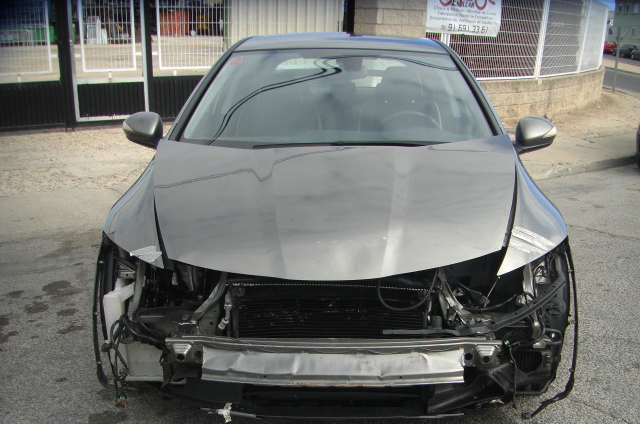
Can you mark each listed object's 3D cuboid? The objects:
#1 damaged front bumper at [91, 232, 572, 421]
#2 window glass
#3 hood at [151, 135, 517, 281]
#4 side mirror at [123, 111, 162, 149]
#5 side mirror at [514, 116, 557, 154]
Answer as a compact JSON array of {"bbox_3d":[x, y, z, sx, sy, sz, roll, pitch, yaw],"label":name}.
[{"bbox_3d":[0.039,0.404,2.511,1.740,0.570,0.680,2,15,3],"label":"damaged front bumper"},{"bbox_3d":[0.097,-0.560,3.235,1.390,0.370,0.820,2,15,3],"label":"window glass"},{"bbox_3d":[0.053,-0.051,2.627,1.460,0.320,0.890,2,15,3],"label":"hood"},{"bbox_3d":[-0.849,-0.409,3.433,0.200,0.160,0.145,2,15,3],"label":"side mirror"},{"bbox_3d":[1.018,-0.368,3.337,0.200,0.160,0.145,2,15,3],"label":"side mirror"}]

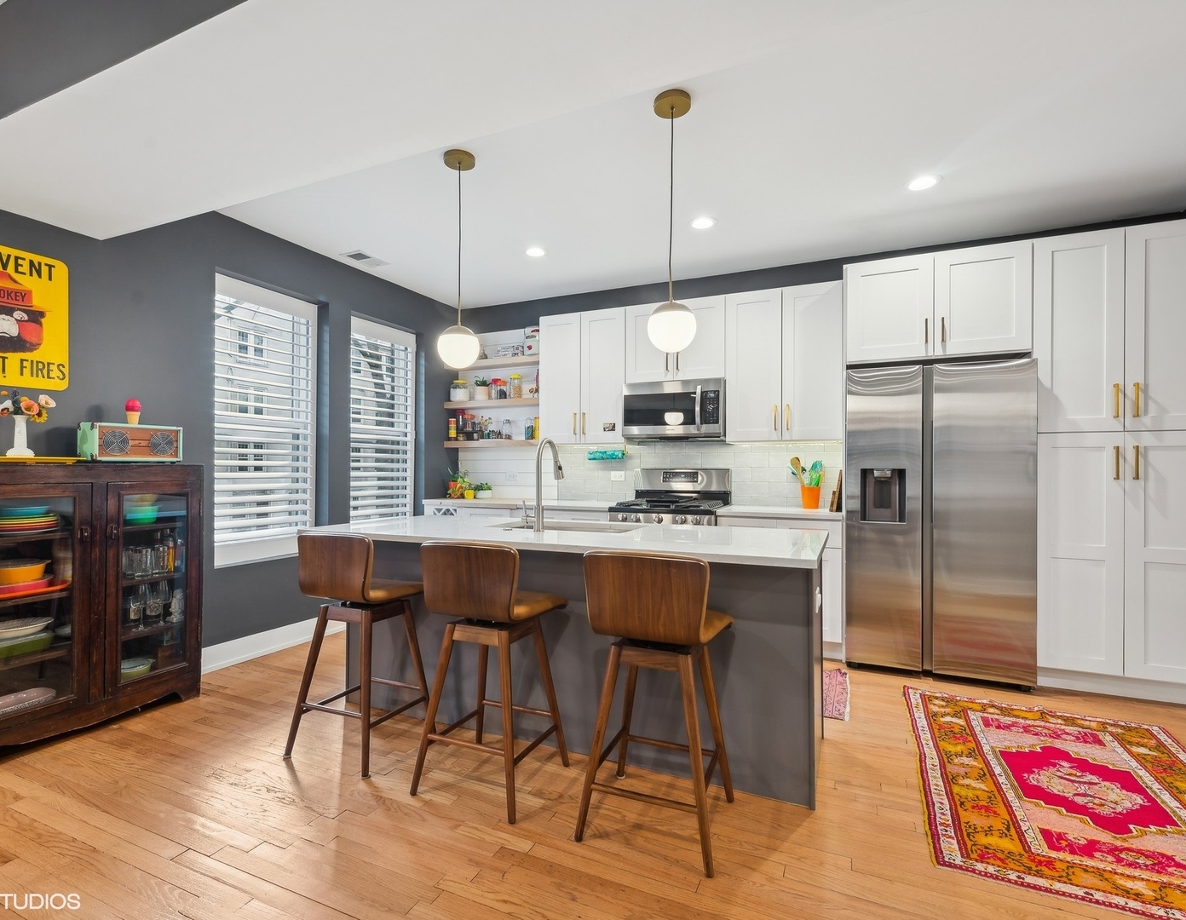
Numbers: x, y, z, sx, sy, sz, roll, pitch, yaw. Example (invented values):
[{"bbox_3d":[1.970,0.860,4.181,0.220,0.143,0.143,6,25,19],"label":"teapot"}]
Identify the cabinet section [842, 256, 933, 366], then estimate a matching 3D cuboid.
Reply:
[{"bbox_3d":[1.866,-0.885,3.645,0.459,0.585,0.594,0,0,25],"label":"cabinet section"}]

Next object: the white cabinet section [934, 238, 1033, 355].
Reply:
[{"bbox_3d":[2.280,-0.885,3.450,0.457,0.585,0.594,0,0,25],"label":"white cabinet section"}]

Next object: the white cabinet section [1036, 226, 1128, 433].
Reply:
[{"bbox_3d":[2.660,-0.661,3.271,0.382,1.030,0.594,0,0,25],"label":"white cabinet section"}]

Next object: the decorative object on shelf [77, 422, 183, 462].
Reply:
[{"bbox_3d":[-2.286,-0.075,2.854,0.170,0.188,0.373,0,-1,24],"label":"decorative object on shelf"}]

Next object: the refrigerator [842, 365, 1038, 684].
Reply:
[{"bbox_3d":[2.064,0.355,3.525,0.909,1.776,0.711,0,0,24],"label":"refrigerator"}]

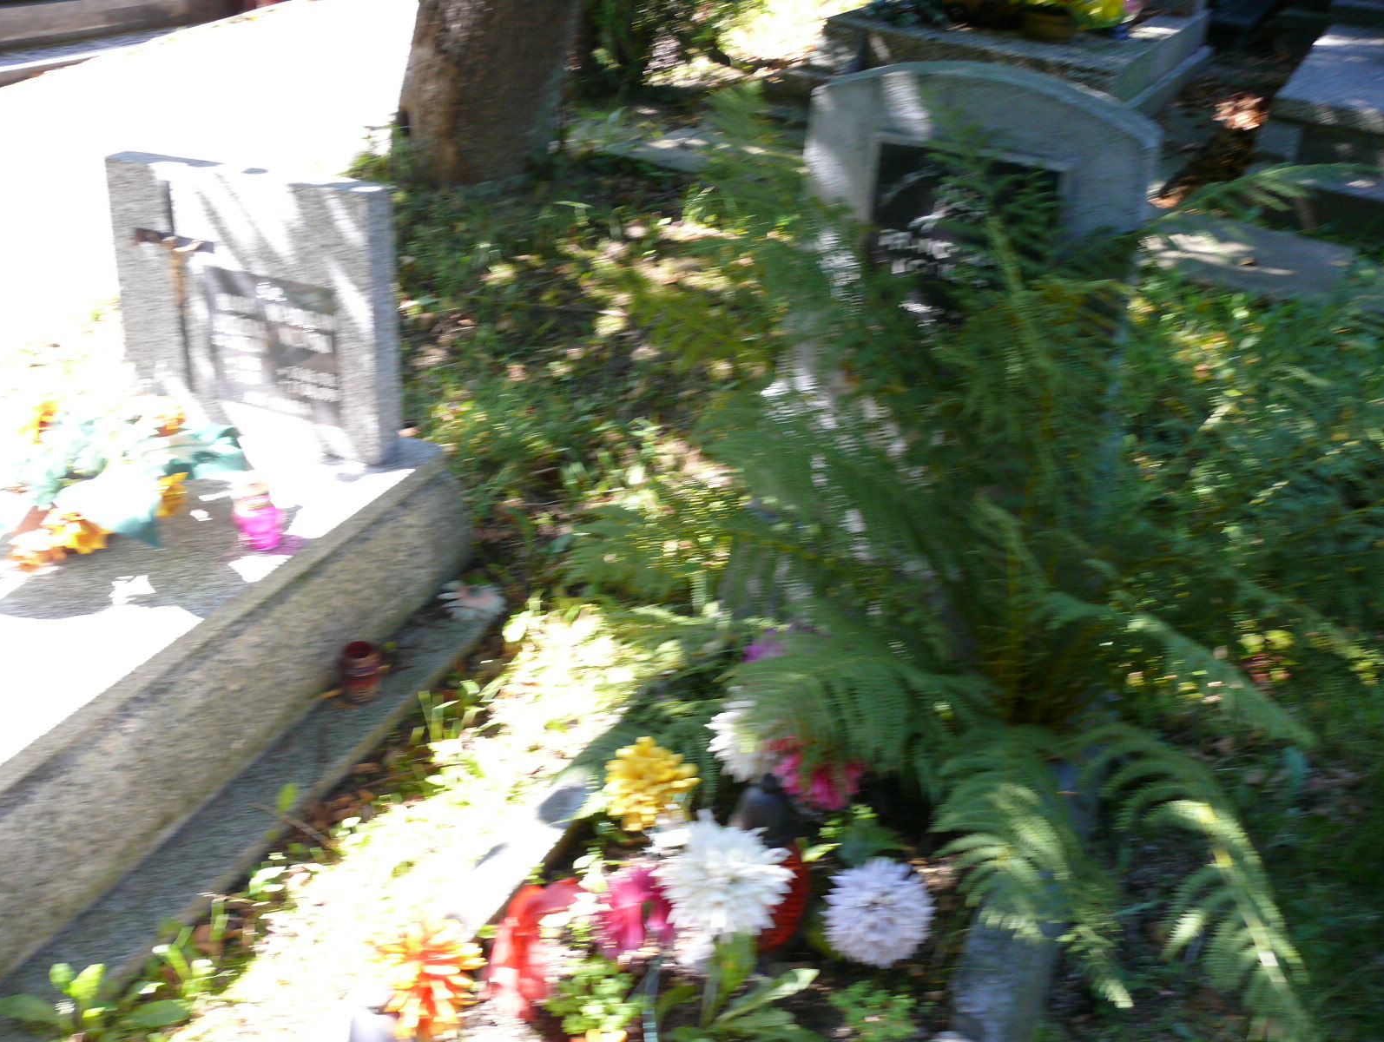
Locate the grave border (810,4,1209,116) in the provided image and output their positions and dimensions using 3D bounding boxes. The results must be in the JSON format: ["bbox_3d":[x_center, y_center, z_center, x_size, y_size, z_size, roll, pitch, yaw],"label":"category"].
[{"bbox_3d":[1.601,-2.271,6.693,1.334,0.249,2.160,18,32,22],"label":"grave border"}]

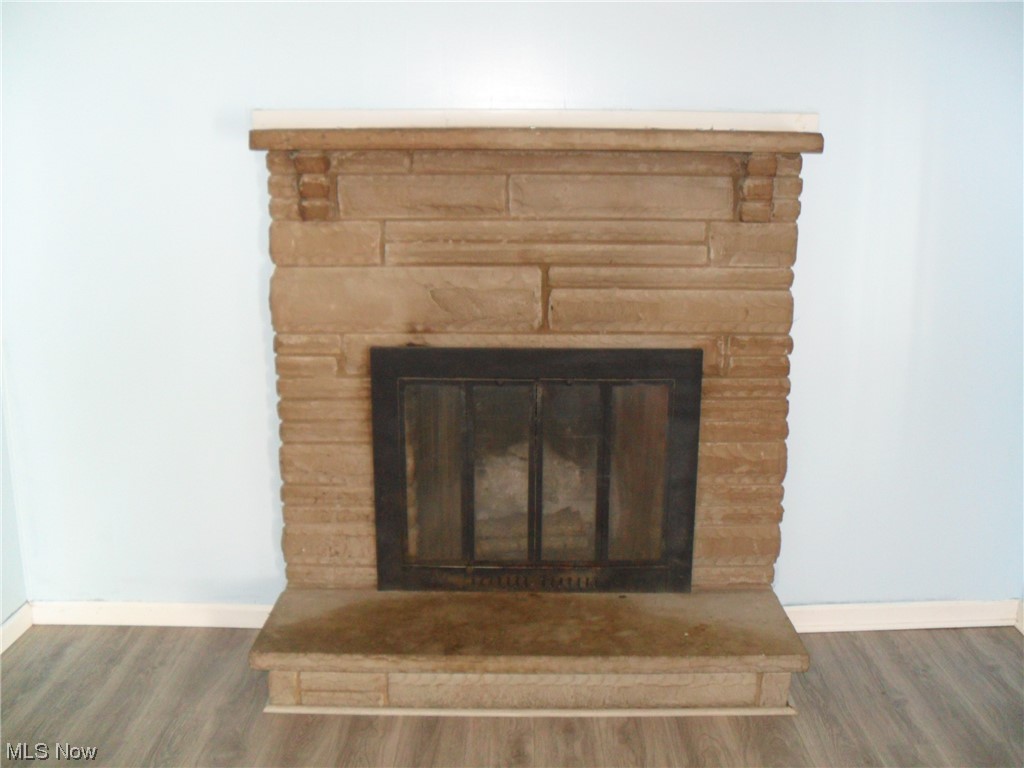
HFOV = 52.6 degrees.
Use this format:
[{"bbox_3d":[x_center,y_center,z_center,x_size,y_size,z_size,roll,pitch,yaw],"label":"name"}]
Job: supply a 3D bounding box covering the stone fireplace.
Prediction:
[{"bbox_3d":[0.056,0.086,2.832,1.496,1.559,0.536,0,14,0],"label":"stone fireplace"}]

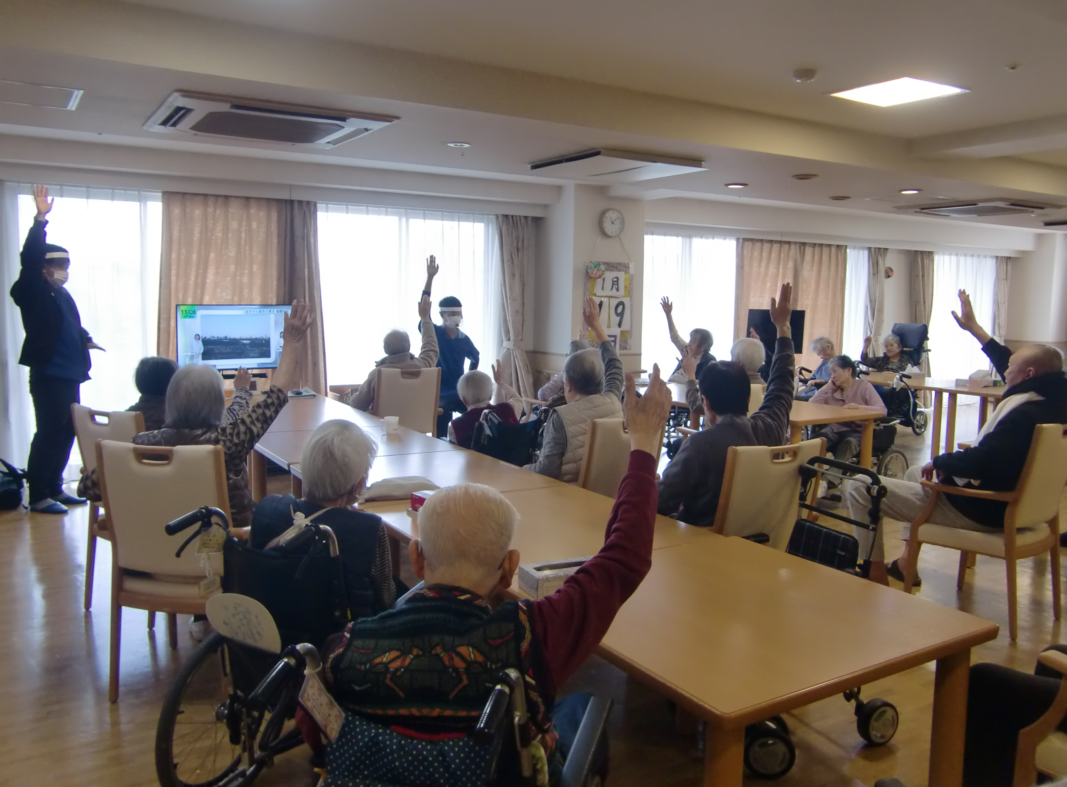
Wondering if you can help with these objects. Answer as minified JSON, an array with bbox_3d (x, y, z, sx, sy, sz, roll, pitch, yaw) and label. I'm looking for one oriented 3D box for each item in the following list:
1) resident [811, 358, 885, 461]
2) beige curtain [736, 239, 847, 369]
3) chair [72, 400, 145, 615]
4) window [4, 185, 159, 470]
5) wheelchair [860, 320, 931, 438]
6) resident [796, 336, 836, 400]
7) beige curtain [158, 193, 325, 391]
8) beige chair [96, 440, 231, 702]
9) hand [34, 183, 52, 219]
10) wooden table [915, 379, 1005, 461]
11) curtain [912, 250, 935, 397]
[{"bbox_3d":[2.351,0.248,6.473,0.740,1.000,0.550,-3,8,-32],"label":"resident"},{"bbox_3d":[3.141,-0.747,10.479,1.920,2.120,0.140,-3,8,-32],"label":"beige curtain"},{"bbox_3d":[-1.723,0.516,4.034,0.550,0.930,0.580,4,7,29],"label":"chair"},{"bbox_3d":[-3.415,-0.477,6.604,1.040,2.160,0.100,-3,8,-32],"label":"window"},{"bbox_3d":[3.917,-0.176,9.548,1.050,1.250,0.620,-3,8,-31],"label":"wheelchair"},{"bbox_3d":[2.510,0.053,7.750,0.740,1.060,0.500,-3,8,-32],"label":"resident"},{"bbox_3d":[-2.369,-0.486,7.077,1.290,2.210,0.140,-3,8,-32],"label":"beige curtain"},{"bbox_3d":[-1.267,0.612,3.278,0.520,0.930,0.580,2,7,6],"label":"beige chair"},{"bbox_3d":[-3.226,-1.262,5.680,0.125,0.220,0.080,-4,8,-38],"label":"hand"},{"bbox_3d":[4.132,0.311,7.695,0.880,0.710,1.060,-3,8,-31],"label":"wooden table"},{"bbox_3d":[5.304,-0.841,11.656,0.440,2.120,0.160,-3,8,-31],"label":"curtain"}]

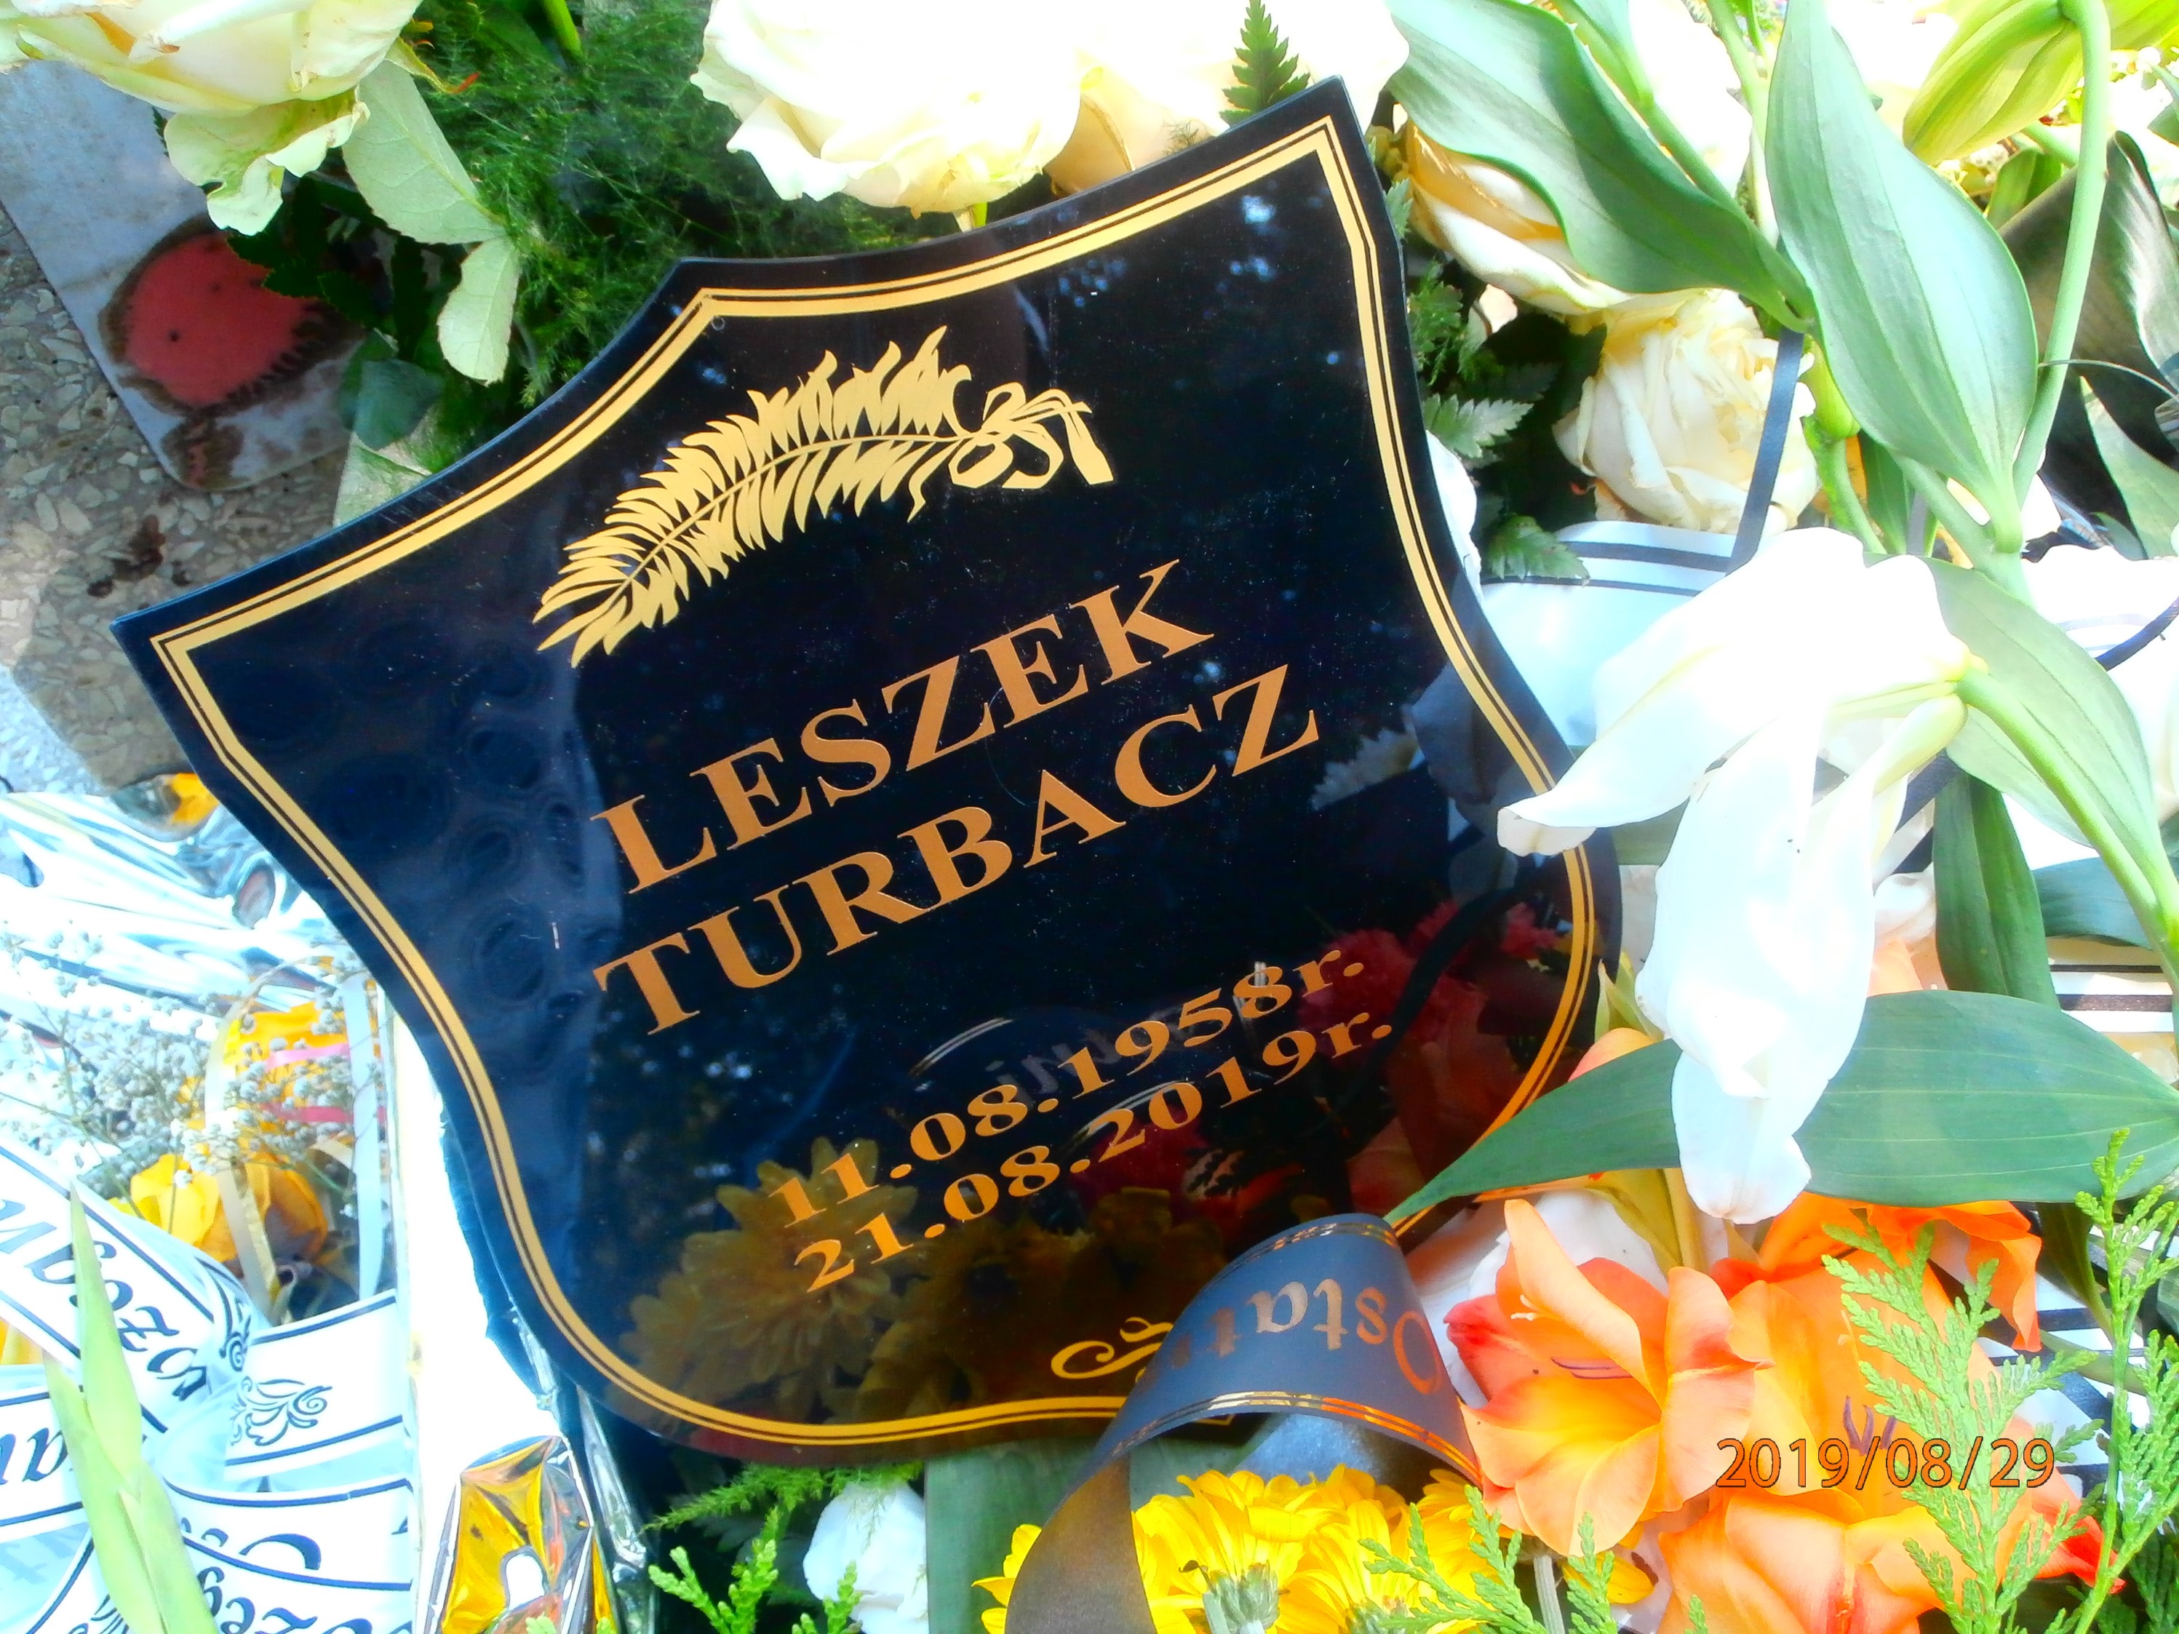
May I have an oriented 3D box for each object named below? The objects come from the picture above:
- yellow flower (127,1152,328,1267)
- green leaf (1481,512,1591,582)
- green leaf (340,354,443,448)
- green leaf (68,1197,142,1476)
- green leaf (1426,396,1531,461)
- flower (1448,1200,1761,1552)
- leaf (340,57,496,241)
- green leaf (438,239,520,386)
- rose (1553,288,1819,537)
[{"bbox_3d":[-0.252,0.116,0.700,0.055,0.050,0.040,-11,68,-11],"label":"yellow flower"},{"bbox_3d":[0.117,-0.071,0.630,0.029,0.008,0.016,23,70,6],"label":"green leaf"},{"bbox_3d":[-0.195,-0.116,0.670,0.024,0.008,0.027,19,90,7],"label":"green leaf"},{"bbox_3d":[-0.231,0.122,0.560,0.016,0.010,0.068,-13,90,-15],"label":"green leaf"},{"bbox_3d":[0.104,-0.104,0.640,0.030,0.007,0.016,-13,74,-11],"label":"green leaf"},{"bbox_3d":[0.121,0.131,0.560,0.066,0.060,0.070,22,86,40],"label":"flower"},{"bbox_3d":[-0.168,-0.166,0.600,0.030,0.012,0.055,-31,77,-26],"label":"leaf"},{"bbox_3d":[-0.156,-0.129,0.610,0.019,0.039,0.008,8,11,-10],"label":"green leaf"},{"bbox_3d":[0.160,-0.108,0.640,0.066,0.058,0.061,-18,83,-27],"label":"rose"}]

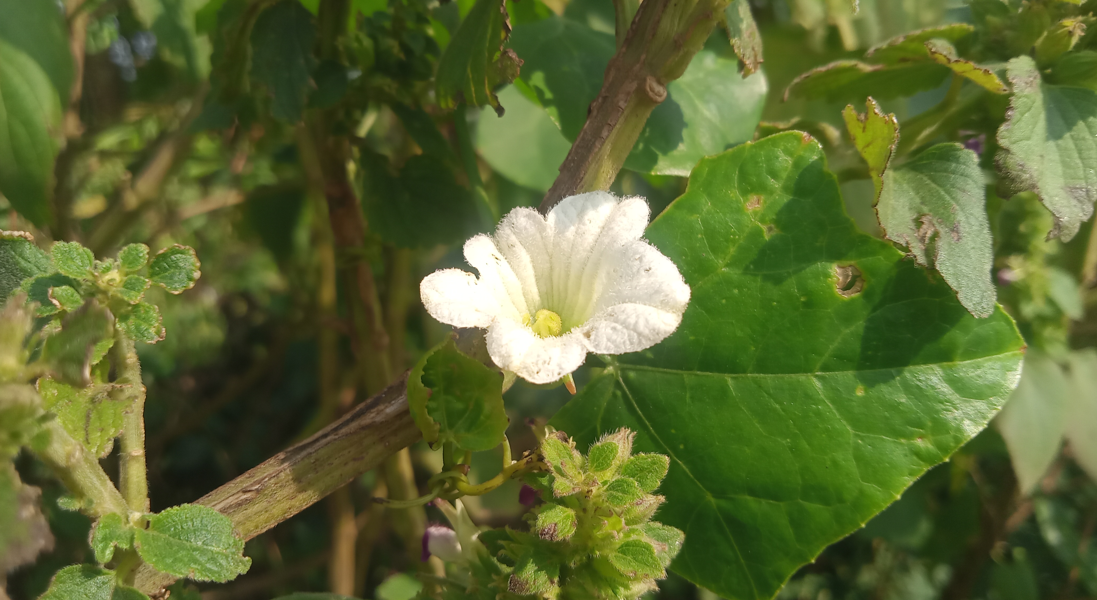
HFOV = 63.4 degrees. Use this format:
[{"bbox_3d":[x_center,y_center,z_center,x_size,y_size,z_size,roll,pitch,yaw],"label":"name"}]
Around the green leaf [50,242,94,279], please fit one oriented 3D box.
[{"bbox_3d":[-0.112,-0.009,0.208,0.010,0.008,0.005,15,-24,14],"label":"green leaf"}]

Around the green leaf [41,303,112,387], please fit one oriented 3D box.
[{"bbox_3d":[-0.082,0.008,0.155,0.011,0.013,0.005,15,-26,-6],"label":"green leaf"}]

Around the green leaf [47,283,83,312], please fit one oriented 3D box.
[{"bbox_3d":[-0.112,-0.001,0.206,0.008,0.006,0.004,15,-21,13],"label":"green leaf"}]

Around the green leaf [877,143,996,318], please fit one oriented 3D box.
[{"bbox_3d":[0.093,-0.017,0.213,0.025,0.042,0.009,-19,-21,-1],"label":"green leaf"}]

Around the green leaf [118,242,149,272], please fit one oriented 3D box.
[{"bbox_3d":[-0.093,-0.009,0.200,0.007,0.007,0.002,-22,-15,-6],"label":"green leaf"}]

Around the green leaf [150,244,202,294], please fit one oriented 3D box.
[{"bbox_3d":[-0.084,-0.007,0.200,0.011,0.011,0.003,-15,-17,-11],"label":"green leaf"}]

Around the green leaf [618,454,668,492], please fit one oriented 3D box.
[{"bbox_3d":[0.020,0.037,0.190,0.011,0.007,0.002,-12,-24,-14],"label":"green leaf"}]

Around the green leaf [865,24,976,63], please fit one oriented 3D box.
[{"bbox_3d":[0.096,-0.066,0.228,0.027,0.007,0.016,-10,-13,-13],"label":"green leaf"}]

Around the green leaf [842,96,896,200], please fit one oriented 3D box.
[{"bbox_3d":[0.078,-0.037,0.215,0.012,0.025,0.004,-12,4,7],"label":"green leaf"}]

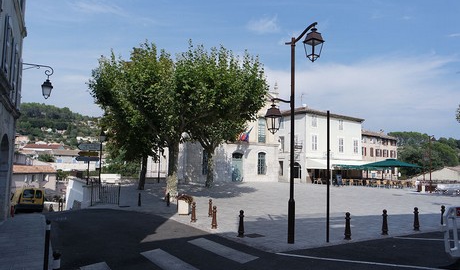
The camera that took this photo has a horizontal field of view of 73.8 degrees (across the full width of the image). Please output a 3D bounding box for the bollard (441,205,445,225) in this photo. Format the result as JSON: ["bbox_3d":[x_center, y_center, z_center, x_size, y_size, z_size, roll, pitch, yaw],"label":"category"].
[{"bbox_3d":[8.100,3.117,11.703,0.180,0.820,0.180,1,-5,0],"label":"bollard"}]

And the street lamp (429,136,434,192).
[{"bbox_3d":[18.094,2.633,27.589,0.650,5.200,0.450,1,-5,0],"label":"street lamp"}]

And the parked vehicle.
[{"bbox_3d":[-16.400,5.000,24.600,4.050,1.820,1.700,-4,-7,45],"label":"parked vehicle"}]

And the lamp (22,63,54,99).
[{"bbox_3d":[-7.812,-2.223,12.500,1.150,1.400,0.460,4,-6,-30],"label":"lamp"}]

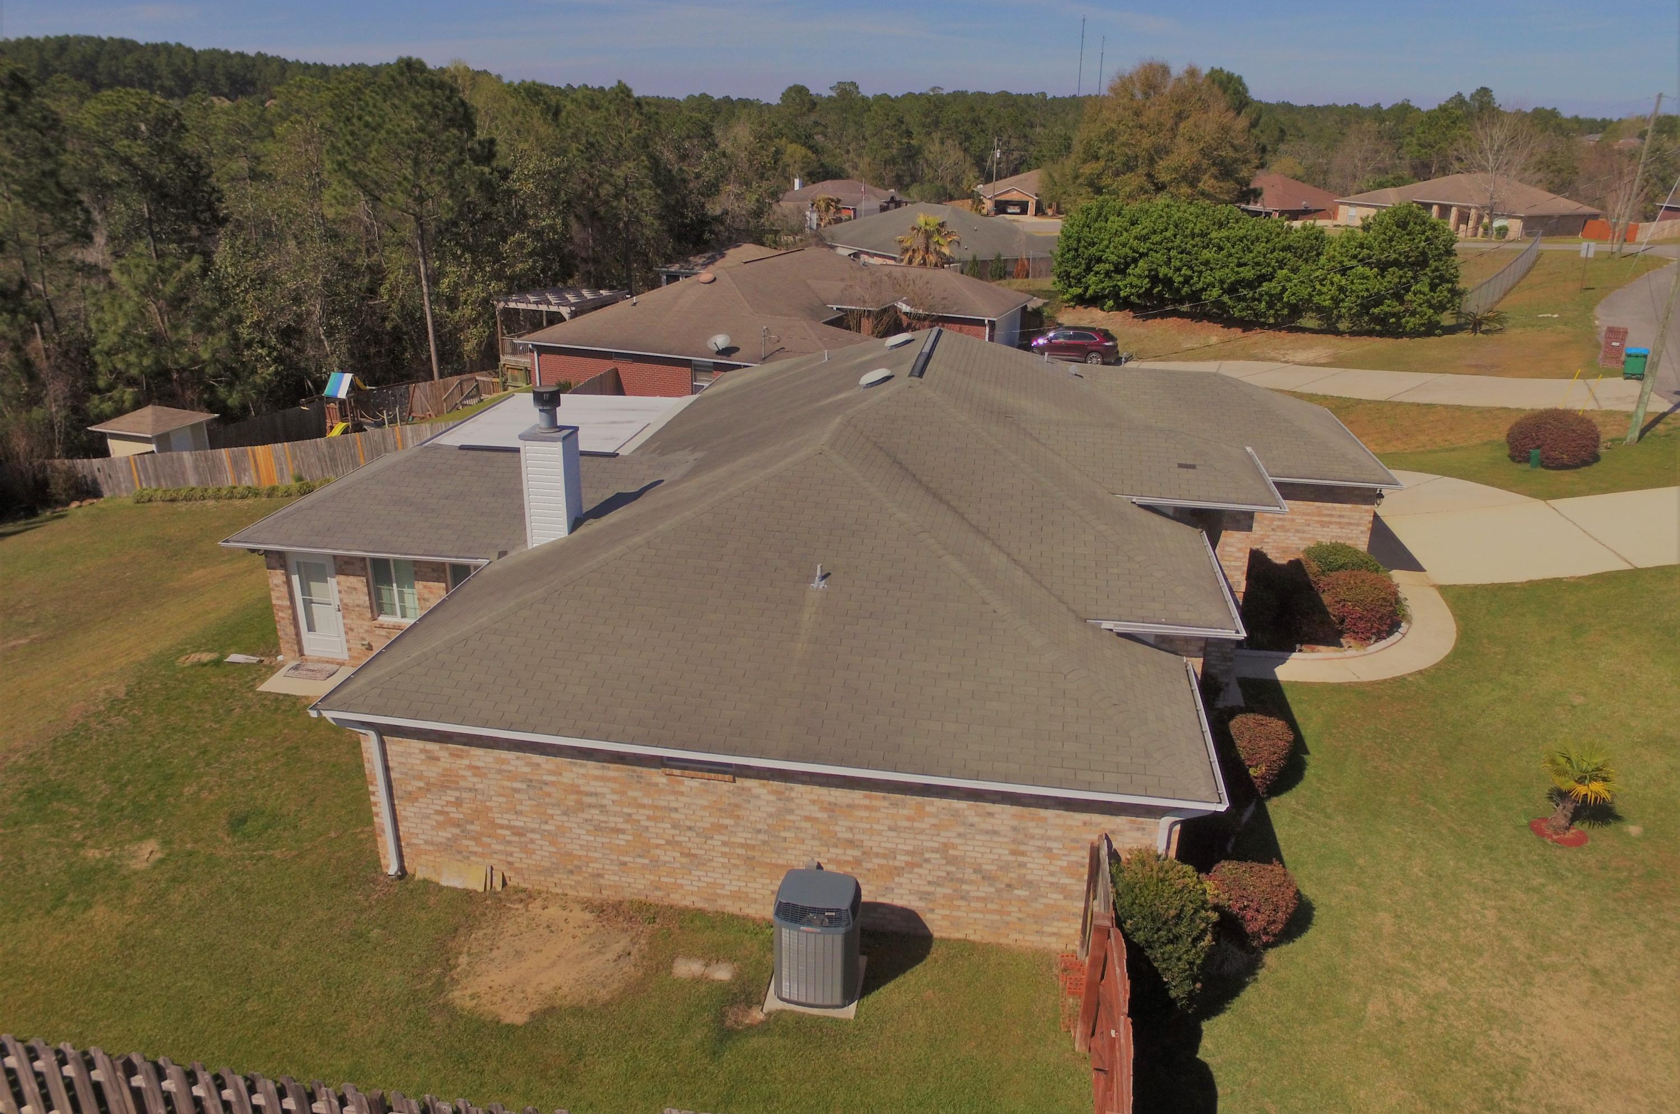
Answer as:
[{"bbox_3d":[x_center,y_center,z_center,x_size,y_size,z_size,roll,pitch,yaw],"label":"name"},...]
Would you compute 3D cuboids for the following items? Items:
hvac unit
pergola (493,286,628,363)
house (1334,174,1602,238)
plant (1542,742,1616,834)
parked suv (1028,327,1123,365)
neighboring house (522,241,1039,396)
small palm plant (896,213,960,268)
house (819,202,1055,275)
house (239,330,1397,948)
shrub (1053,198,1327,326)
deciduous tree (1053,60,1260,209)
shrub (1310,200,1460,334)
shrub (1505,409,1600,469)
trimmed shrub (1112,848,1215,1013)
[{"bbox_3d":[-0.240,4.371,11.060,0.920,1.140,0.860,3,25,7],"label":"hvac unit"},{"bbox_3d":[-14.031,-11.980,49.572,4.500,2.654,4.800,10,26,21],"label":"pergola"},{"bbox_3d":[60.885,-34.934,95.105,10.440,5.056,20.400,-9,26,-19],"label":"house"},{"bbox_3d":[10.545,3.329,13.843,0.900,1.360,0.900,4,25,9],"label":"plant"},{"bbox_3d":[12.594,-11.581,51.920,4.700,1.720,1.900,17,29,33],"label":"parked suv"},{"bbox_3d":[-1.878,-12.063,49.225,19.059,4.698,21.228,10,26,21],"label":"neighboring house"},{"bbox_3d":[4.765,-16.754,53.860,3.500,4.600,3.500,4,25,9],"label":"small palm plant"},{"bbox_3d":[9.117,-26.880,82.389,15.000,5.688,14.881,-15,28,-29],"label":"house"},{"bbox_3d":[0.487,-1.266,19.526,21.500,5.300,18.100,4,25,9],"label":"house"},{"bbox_3d":[18.597,-15.648,51.330,13.000,5.492,4.500,15,28,29],"label":"shrub"},{"bbox_3d":[30.702,-40.125,96.908,18.500,16.216,18.000,4,25,9],"label":"deciduous tree"},{"bbox_3d":[26.441,-13.899,47.097,6.000,5.900,6.100,4,25,9],"label":"shrub"},{"bbox_3d":[21.103,-3.528,28.788,2.300,1.600,2.300,4,25,9],"label":"shrub"},{"bbox_3d":[3.759,4.286,11.069,1.120,1.900,1.120,4,25,9],"label":"trimmed shrub"}]

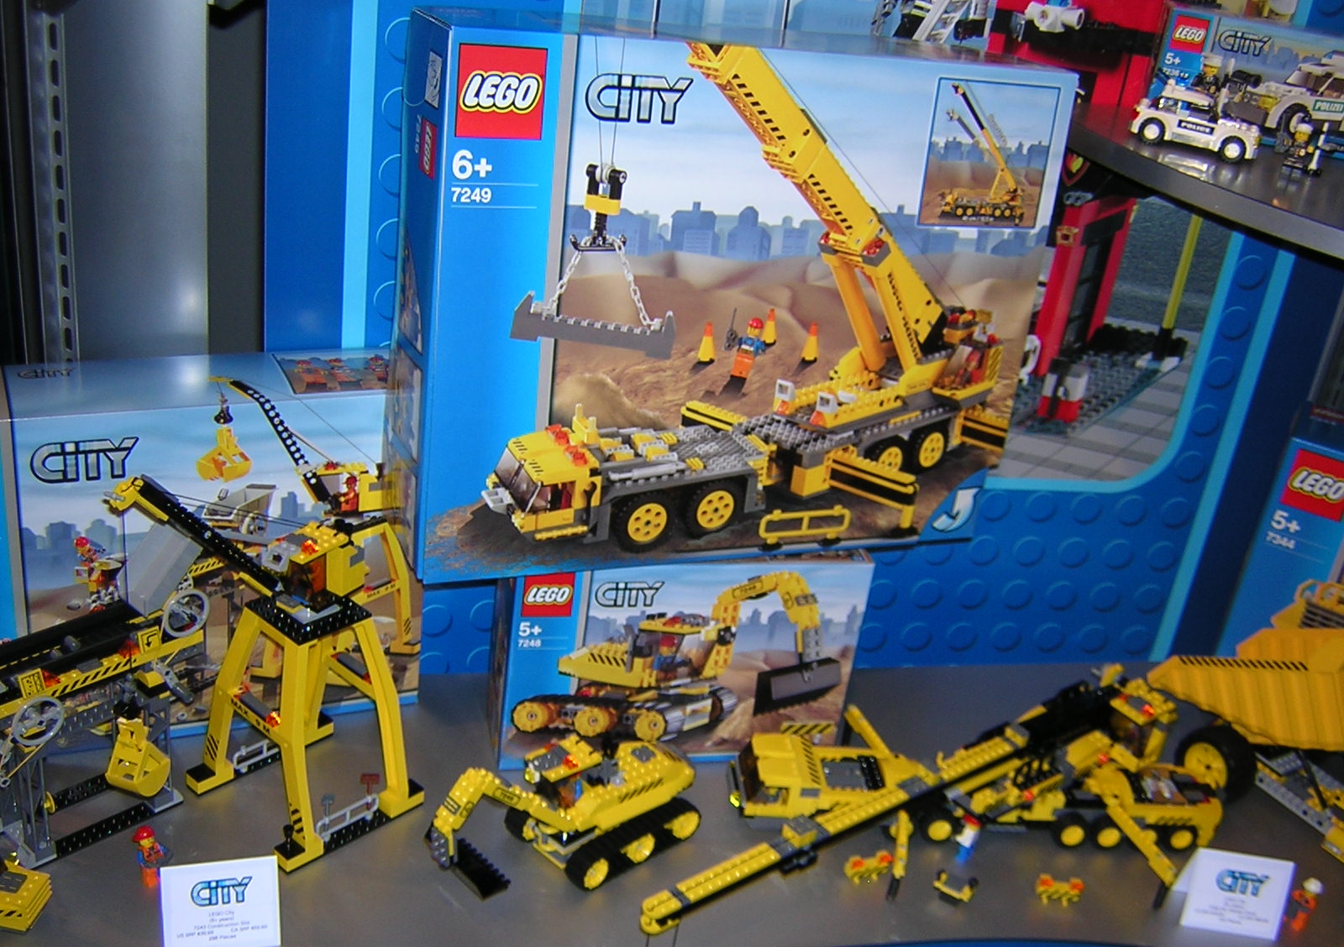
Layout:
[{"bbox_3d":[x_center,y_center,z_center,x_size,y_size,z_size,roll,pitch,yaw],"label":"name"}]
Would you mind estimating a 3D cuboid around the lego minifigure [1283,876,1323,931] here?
[{"bbox_3d":[0.494,0.335,1.087,0.026,0.043,0.019,23,29,29],"label":"lego minifigure"}]

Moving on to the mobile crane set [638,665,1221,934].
[{"bbox_3d":[0.214,0.231,1.098,0.501,0.146,0.226,2,26,-12],"label":"mobile crane set"}]

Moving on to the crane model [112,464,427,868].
[{"bbox_3d":[-0.292,0.119,0.986,0.129,0.314,0.211,27,31,34],"label":"crane model"}]

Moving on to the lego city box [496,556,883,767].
[{"bbox_3d":[0.003,0.140,1.170,0.291,0.194,0.079,1,26,-15],"label":"lego city box"}]

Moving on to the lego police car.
[{"bbox_3d":[0.412,-0.274,1.084,0.098,0.046,0.038,22,29,27],"label":"lego police car"}]

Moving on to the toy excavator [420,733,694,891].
[{"bbox_3d":[-0.070,0.243,1.046,0.207,0.098,0.090,-16,34,-41],"label":"toy excavator"}]

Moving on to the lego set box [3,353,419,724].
[{"bbox_3d":[-0.391,0.062,1.105,0.373,0.290,0.097,-6,29,-26],"label":"lego set box"}]

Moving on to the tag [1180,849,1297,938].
[{"bbox_3d":[0.434,0.319,1.081,0.073,0.059,0.039,9,25,2],"label":"tag"}]

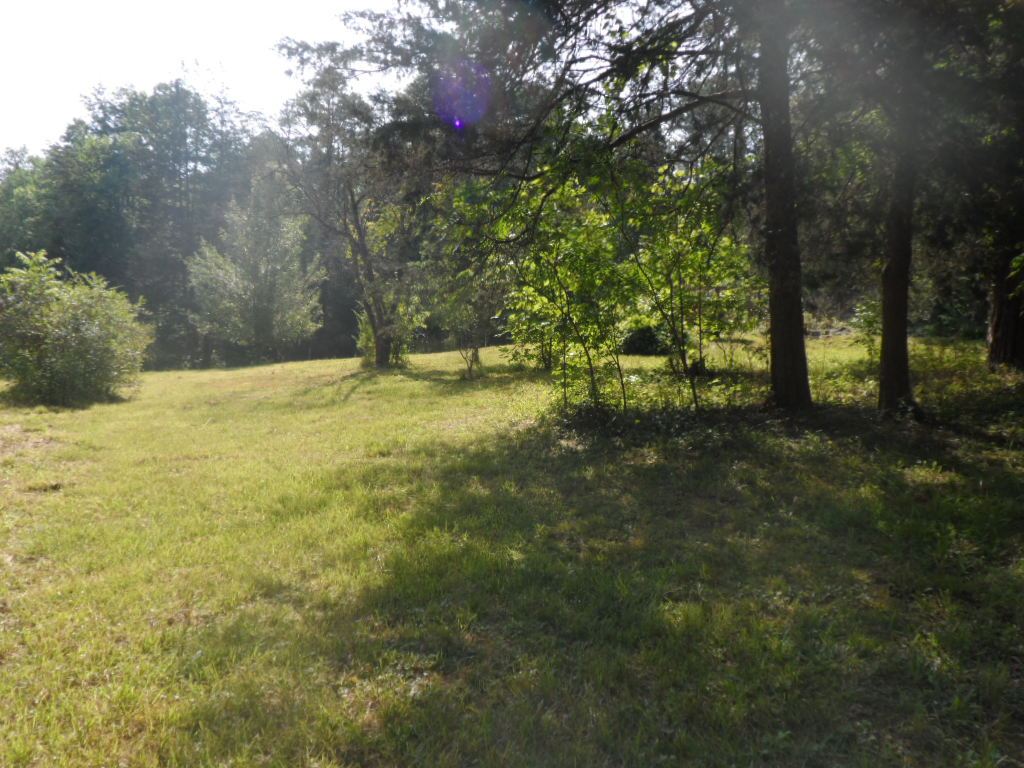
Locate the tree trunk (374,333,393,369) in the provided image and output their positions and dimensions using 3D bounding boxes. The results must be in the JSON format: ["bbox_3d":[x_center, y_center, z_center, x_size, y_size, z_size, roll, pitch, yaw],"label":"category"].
[{"bbox_3d":[-3.485,-0.908,22.463,0.460,0.976,0.460,0,4,-9],"label":"tree trunk"}]

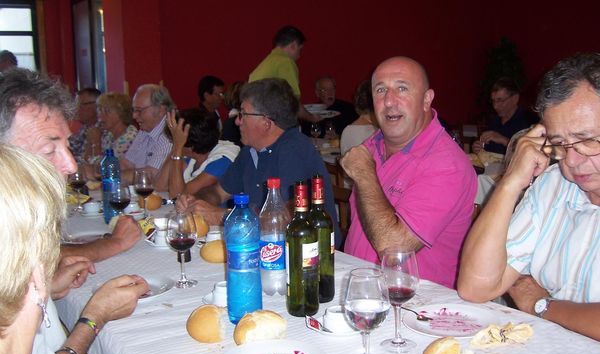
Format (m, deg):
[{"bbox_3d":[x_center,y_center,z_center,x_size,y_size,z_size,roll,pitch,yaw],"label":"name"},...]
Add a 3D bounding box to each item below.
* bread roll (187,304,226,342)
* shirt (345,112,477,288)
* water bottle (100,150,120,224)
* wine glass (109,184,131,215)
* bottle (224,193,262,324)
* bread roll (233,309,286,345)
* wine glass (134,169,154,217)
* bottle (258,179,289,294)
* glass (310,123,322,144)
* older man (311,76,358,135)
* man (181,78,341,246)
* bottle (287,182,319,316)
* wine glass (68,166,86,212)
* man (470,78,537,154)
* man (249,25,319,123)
[{"bbox_3d":[-0.206,0.312,1.361,0.080,0.068,0.080,1,8,11],"label":"bread roll"},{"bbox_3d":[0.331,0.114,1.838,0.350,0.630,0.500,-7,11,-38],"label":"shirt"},{"bbox_3d":[-0.758,0.037,2.503,0.084,0.300,0.084,-1,8,0],"label":"water bottle"},{"bbox_3d":[-0.671,0.112,2.340,0.083,0.196,0.083,-1,8,0],"label":"wine glass"},{"bbox_3d":[-0.129,0.185,1.442,0.084,0.295,0.084,-3,9,-17],"label":"bottle"},{"bbox_3d":[-0.079,0.300,1.247,0.103,0.060,0.080,-1,8,0],"label":"bread roll"},{"bbox_3d":[-0.597,0.070,2.408,0.075,0.186,0.075,-1,8,0],"label":"wine glass"},{"bbox_3d":[-0.065,0.146,1.536,0.078,0.280,0.078,-1,8,0],"label":"bottle"},{"bbox_3d":[0.137,-0.340,5.200,0.083,0.198,0.083,-1,8,0],"label":"glass"},{"bbox_3d":[0.251,-0.179,5.500,0.520,1.360,0.650,1,8,9],"label":"older man"},{"bbox_3d":[-0.138,0.307,2.300,0.680,1.300,0.520,-3,8,-14],"label":"man"},{"bbox_3d":[0.006,0.159,1.397,0.075,0.294,0.075,-1,8,0],"label":"bottle"},{"bbox_3d":[-0.984,0.053,2.773,0.083,0.196,0.083,-1,8,0],"label":"wine glass"},{"bbox_3d":[1.260,-0.003,4.109,0.750,1.300,0.550,-7,10,-36],"label":"man"},{"bbox_3d":[-0.120,-0.215,4.405,0.580,1.660,0.520,-5,9,-25],"label":"man"}]

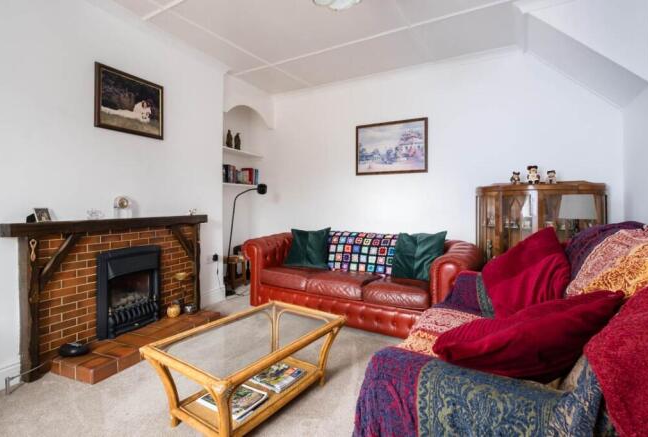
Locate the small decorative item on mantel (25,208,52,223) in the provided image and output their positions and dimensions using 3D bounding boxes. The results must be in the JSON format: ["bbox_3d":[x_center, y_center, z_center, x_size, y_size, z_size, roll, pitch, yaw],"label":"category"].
[{"bbox_3d":[-1.771,-0.018,1.821,0.061,0.090,0.097,1,2,33],"label":"small decorative item on mantel"}]

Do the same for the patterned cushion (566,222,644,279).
[{"bbox_3d":[1.516,0.185,1.561,0.183,0.397,0.448,24,12,18],"label":"patterned cushion"}]

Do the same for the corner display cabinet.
[{"bbox_3d":[1.839,0.320,2.488,0.968,1.258,0.397,1,2,27],"label":"corner display cabinet"}]

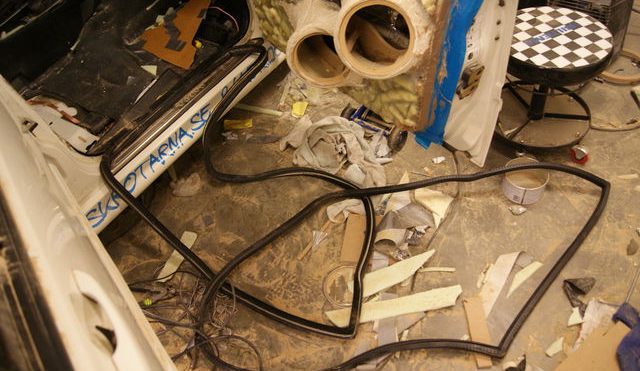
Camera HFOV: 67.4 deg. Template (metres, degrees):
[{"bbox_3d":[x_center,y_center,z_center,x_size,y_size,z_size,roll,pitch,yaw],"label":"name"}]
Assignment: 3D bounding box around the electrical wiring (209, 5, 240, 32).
[{"bbox_3d":[-0.450,-0.786,2.260,0.150,0.110,0.120,-21,50,-4],"label":"electrical wiring"}]

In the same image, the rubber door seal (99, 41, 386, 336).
[{"bbox_3d":[-0.145,-0.034,1.847,1.090,0.350,0.880,29,63,31],"label":"rubber door seal"}]

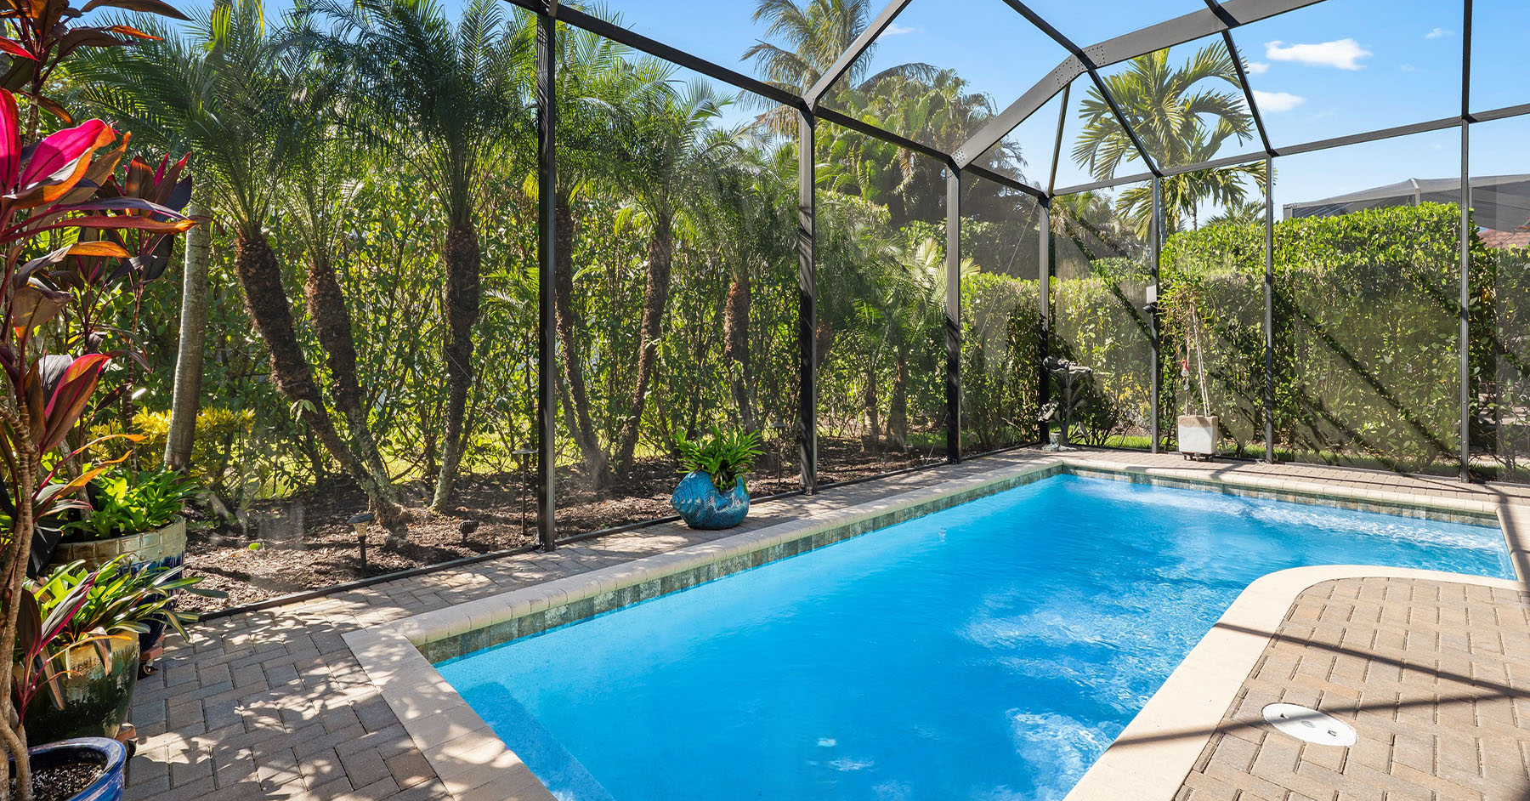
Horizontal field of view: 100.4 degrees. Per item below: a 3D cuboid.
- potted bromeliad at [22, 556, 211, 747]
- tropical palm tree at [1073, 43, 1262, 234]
[{"bbox_3d":[-2.370,0.865,2.330,0.490,0.640,0.490,2,4,45],"label":"potted bromeliad"},{"bbox_3d":[8.500,-3.500,13.500,3.500,7.800,3.500,0,3,0],"label":"tropical palm tree"}]

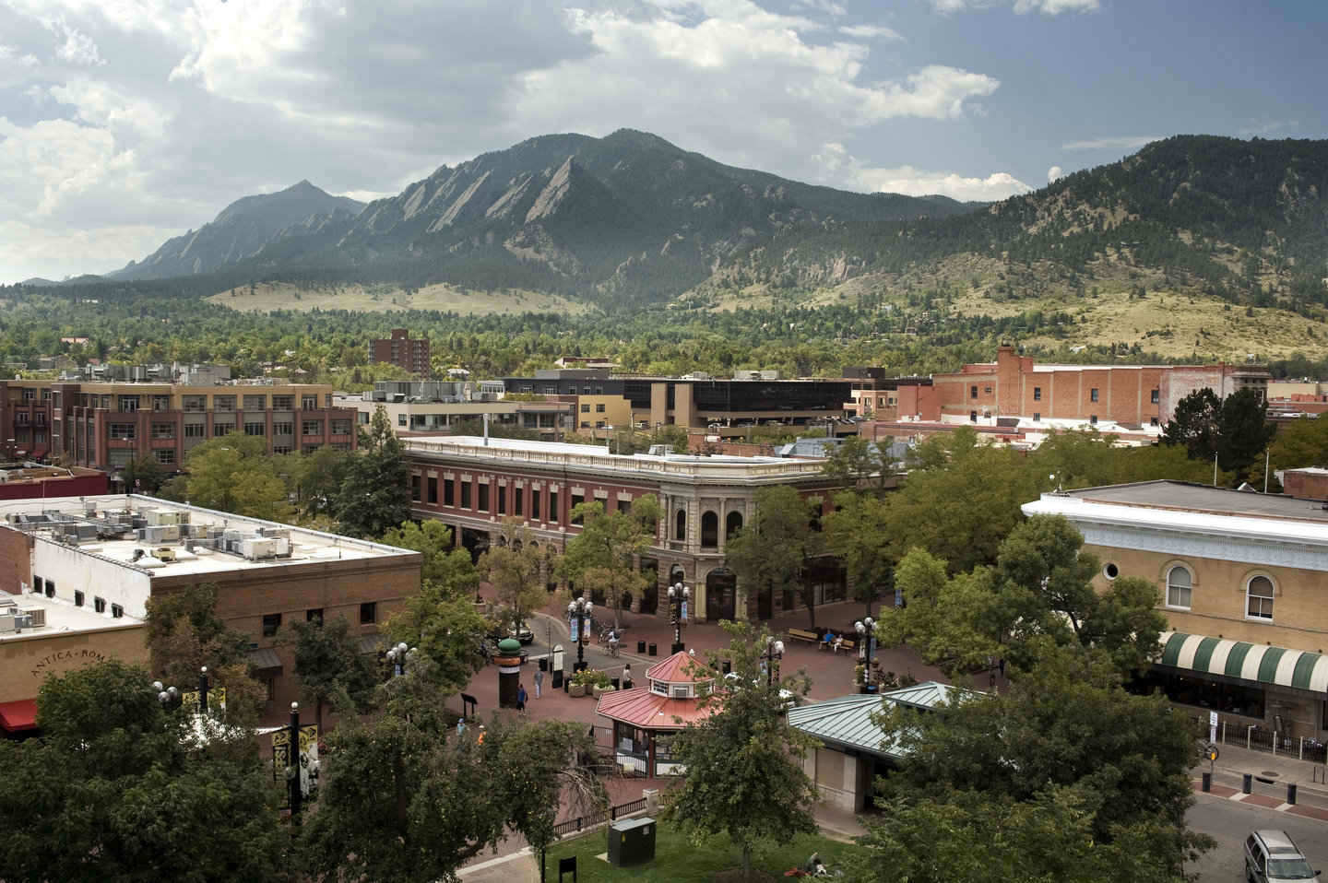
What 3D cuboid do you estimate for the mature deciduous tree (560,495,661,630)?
[{"bbox_3d":[-3.757,8.675,93.106,7.300,9.680,7.300,0,3,0],"label":"mature deciduous tree"}]

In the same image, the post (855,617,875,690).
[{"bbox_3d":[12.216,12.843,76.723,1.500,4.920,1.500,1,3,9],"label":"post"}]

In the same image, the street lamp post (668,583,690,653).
[{"bbox_3d":[0.984,11.615,85.293,1.450,4.650,1.450,-2,4,-43],"label":"street lamp post"}]

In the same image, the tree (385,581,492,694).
[{"bbox_3d":[-12.135,11.077,69.021,5.900,7.280,5.900,0,3,0],"label":"tree"}]

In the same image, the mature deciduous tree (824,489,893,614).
[{"bbox_3d":[15.424,8.925,102.572,5.600,10.220,5.600,1,3,9],"label":"mature deciduous tree"}]

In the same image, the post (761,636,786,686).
[{"bbox_3d":[5.599,12.569,67.595,1.400,4.700,1.400,-2,4,-42],"label":"post"}]

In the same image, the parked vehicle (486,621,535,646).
[{"bbox_3d":[-11.147,12.807,89.279,1.850,1.600,4.600,-2,4,-43],"label":"parked vehicle"}]

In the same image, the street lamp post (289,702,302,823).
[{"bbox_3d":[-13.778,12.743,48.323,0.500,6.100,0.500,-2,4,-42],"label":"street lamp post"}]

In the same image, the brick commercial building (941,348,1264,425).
[{"bbox_3d":[55.392,-1.553,168.855,9.800,21.000,42.400,-2,4,-42],"label":"brick commercial building"}]

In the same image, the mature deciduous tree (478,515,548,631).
[{"bbox_3d":[-9.563,9.442,82.911,4.700,9.130,4.700,0,3,0],"label":"mature deciduous tree"}]

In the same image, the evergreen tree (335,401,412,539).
[{"bbox_3d":[-26.013,4.393,115.576,6.600,15.570,6.600,-2,4,-42],"label":"evergreen tree"}]

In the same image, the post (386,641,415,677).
[{"bbox_3d":[-13.752,12.944,67.733,1.500,4.920,1.500,0,3,-11],"label":"post"}]

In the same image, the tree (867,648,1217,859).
[{"bbox_3d":[11.631,11.380,39.963,10.444,10.306,10.444,1,3,17],"label":"tree"}]

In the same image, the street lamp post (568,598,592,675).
[{"bbox_3d":[-5.074,11.878,79.594,1.450,4.637,1.450,-2,4,-43],"label":"street lamp post"}]

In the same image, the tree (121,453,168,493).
[{"bbox_3d":[-71.466,5.871,177.574,6.200,8.760,6.000,0,3,-22],"label":"tree"}]

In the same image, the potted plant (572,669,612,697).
[{"bbox_3d":[-4.338,14.337,76.526,2.400,1.500,1.800,1,3,0],"label":"potted plant"}]

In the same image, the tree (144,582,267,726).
[{"bbox_3d":[-22.983,11.196,64.665,6.000,8.470,5.600,0,3,-20],"label":"tree"}]

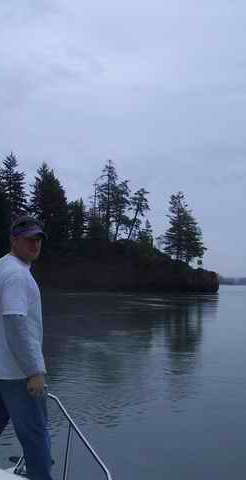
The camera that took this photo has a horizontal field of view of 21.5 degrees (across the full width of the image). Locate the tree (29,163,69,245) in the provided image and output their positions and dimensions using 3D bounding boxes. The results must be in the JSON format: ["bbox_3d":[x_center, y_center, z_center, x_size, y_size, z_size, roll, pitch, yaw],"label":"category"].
[{"bbox_3d":[-12.040,-5.815,106.000,6.550,13.760,6.550,0,-4,0],"label":"tree"}]

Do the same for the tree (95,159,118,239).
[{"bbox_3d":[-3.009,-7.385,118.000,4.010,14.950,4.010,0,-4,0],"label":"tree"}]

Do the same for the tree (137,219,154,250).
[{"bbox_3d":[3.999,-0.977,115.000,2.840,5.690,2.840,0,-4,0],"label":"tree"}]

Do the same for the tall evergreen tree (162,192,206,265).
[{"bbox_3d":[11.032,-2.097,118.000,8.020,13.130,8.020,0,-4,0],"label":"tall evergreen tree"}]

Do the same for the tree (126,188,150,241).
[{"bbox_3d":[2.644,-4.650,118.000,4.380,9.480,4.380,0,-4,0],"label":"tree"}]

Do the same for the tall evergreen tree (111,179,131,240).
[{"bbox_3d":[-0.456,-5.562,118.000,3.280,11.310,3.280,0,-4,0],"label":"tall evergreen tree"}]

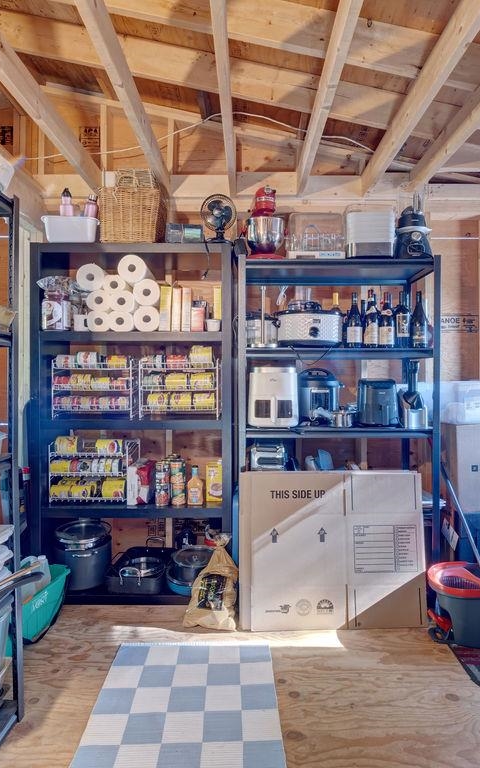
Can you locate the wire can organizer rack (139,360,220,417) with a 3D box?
[{"bbox_3d":[-0.311,0.030,2.265,0.410,0.305,0.310,0,1,0],"label":"wire can organizer rack"}]

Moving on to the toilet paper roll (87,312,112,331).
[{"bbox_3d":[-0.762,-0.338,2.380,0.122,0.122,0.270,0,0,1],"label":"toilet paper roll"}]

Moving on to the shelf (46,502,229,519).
[{"bbox_3d":[-0.543,0.650,2.295,0.950,0.050,0.390,0,1,0],"label":"shelf"}]

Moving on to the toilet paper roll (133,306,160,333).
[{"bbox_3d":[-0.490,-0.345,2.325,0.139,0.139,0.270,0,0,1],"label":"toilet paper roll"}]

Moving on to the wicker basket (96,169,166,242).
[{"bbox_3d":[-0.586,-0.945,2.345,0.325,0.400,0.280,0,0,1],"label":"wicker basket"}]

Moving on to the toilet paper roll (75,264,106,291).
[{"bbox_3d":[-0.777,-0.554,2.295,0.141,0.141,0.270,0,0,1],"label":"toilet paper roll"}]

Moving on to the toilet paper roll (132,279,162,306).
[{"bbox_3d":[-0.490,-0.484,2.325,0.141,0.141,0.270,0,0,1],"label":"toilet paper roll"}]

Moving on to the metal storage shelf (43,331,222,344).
[{"bbox_3d":[-0.548,-0.245,2.295,0.950,0.048,0.390,0,1,0],"label":"metal storage shelf"}]

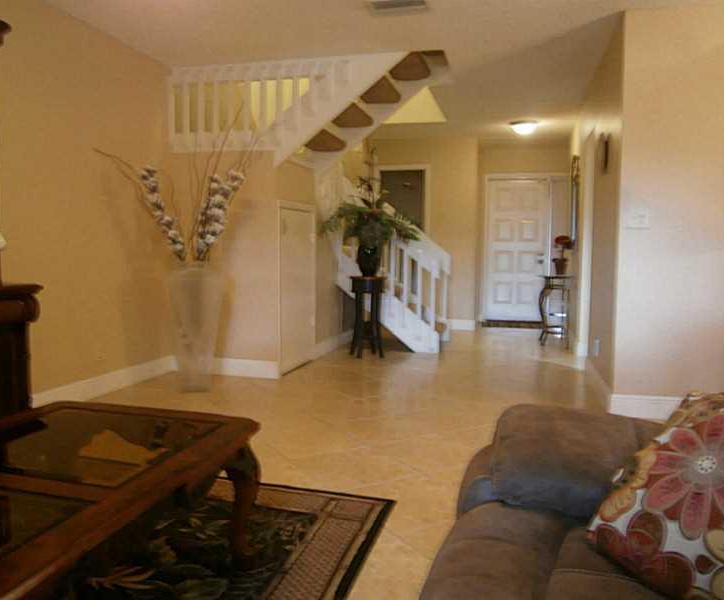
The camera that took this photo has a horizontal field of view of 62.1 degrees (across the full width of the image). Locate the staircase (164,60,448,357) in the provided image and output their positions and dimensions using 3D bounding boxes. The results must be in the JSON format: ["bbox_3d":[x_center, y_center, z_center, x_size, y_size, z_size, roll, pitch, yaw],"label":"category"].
[{"bbox_3d":[-0.195,-0.681,5.555,2.050,2.420,2.500,2,4,15],"label":"staircase"}]

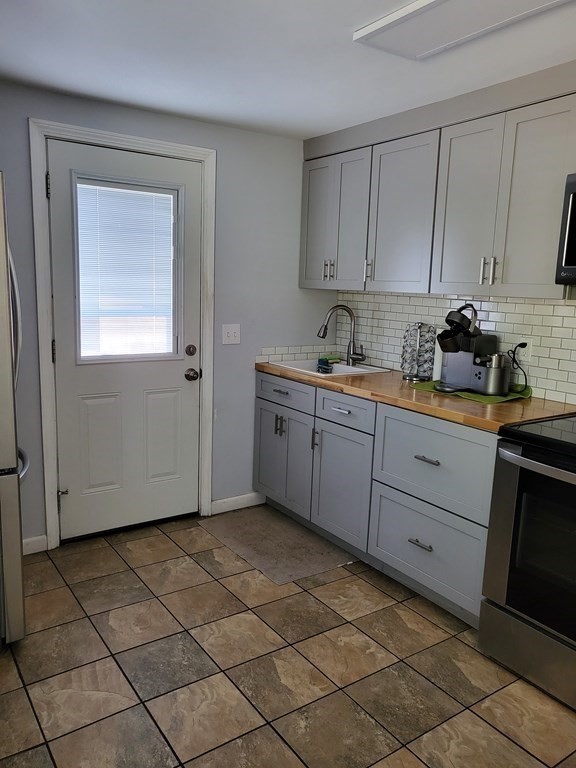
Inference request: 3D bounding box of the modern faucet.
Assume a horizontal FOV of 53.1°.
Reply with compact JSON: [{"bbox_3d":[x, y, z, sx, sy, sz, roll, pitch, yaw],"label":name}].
[{"bbox_3d":[0.324,-0.283,3.488,0.298,0.379,0.162,-5,12,-35],"label":"modern faucet"}]

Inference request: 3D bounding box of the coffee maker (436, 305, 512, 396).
[{"bbox_3d":[0.898,-0.178,2.857,0.286,0.424,0.384,-6,12,-39],"label":"coffee maker"}]

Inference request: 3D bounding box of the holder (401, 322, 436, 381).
[{"bbox_3d":[0.719,-0.179,3.165,0.184,0.315,0.184,2,10,0],"label":"holder"}]

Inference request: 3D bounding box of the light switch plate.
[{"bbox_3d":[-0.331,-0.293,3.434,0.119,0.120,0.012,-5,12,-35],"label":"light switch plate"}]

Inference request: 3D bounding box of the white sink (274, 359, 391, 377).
[{"bbox_3d":[0.244,-0.011,3.553,0.515,0.197,0.561,-5,12,-35],"label":"white sink"}]

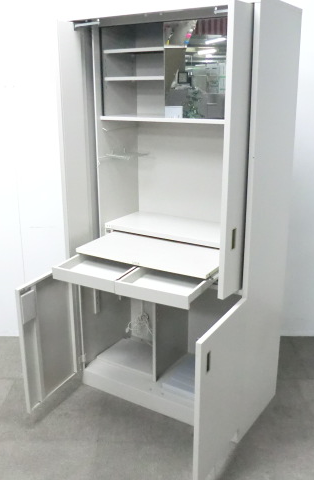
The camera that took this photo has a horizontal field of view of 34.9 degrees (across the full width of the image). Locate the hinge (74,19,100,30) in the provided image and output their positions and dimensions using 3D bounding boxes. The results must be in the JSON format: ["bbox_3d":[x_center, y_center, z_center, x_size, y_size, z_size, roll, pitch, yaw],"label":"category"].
[{"bbox_3d":[-0.286,-0.898,2.089,0.150,0.024,0.040,10,20,31],"label":"hinge"}]

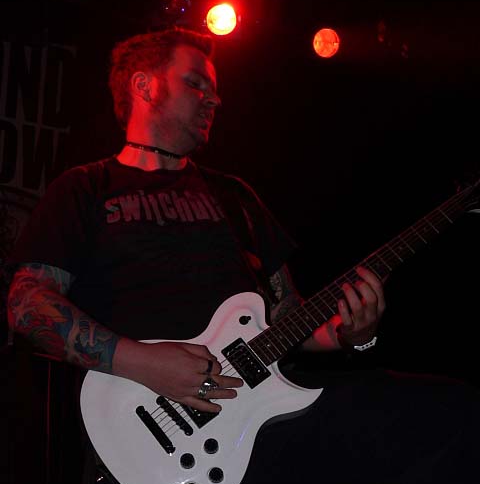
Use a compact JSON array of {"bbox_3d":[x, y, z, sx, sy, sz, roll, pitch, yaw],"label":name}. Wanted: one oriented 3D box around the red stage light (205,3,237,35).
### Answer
[{"bbox_3d":[-0.132,-1.478,4.400,0.230,0.230,0.270,-1,21,-2],"label":"red stage light"}]

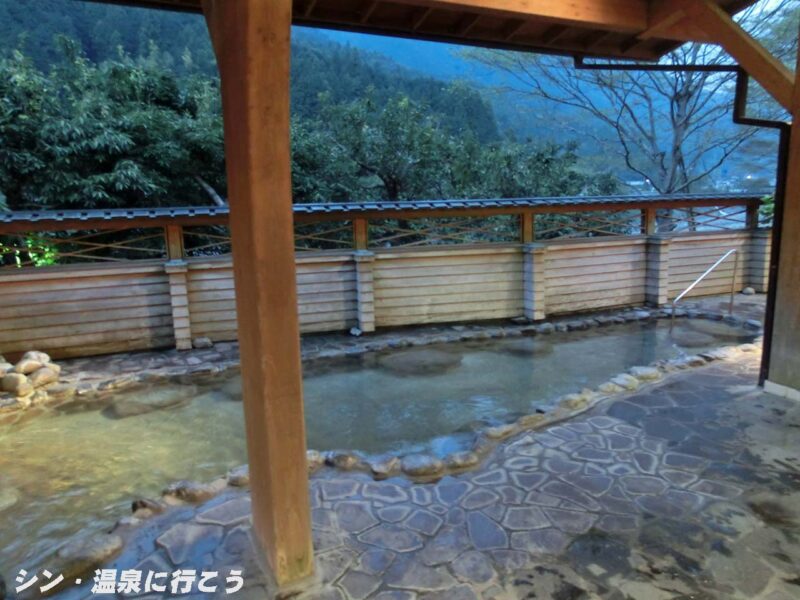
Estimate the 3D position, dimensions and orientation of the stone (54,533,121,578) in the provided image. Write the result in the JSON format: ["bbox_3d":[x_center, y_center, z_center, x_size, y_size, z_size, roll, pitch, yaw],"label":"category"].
[{"bbox_3d":[-1.255,1.032,2.249,0.236,0.128,0.142,-9,13,-39],"label":"stone"}]

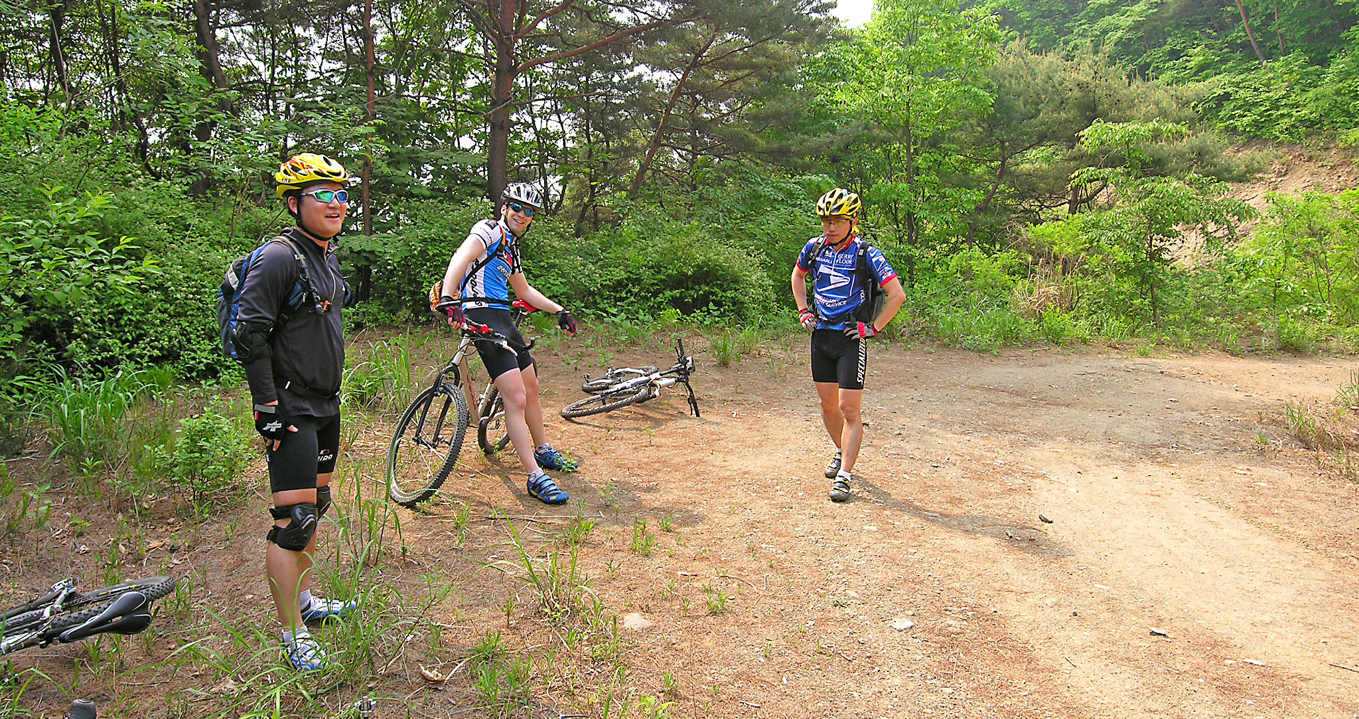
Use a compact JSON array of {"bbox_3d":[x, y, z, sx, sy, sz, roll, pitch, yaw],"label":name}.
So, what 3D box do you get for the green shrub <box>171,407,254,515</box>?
[{"bbox_3d":[-2.407,0.516,4.850,0.440,0.550,0.440,-3,9,-20],"label":"green shrub"}]

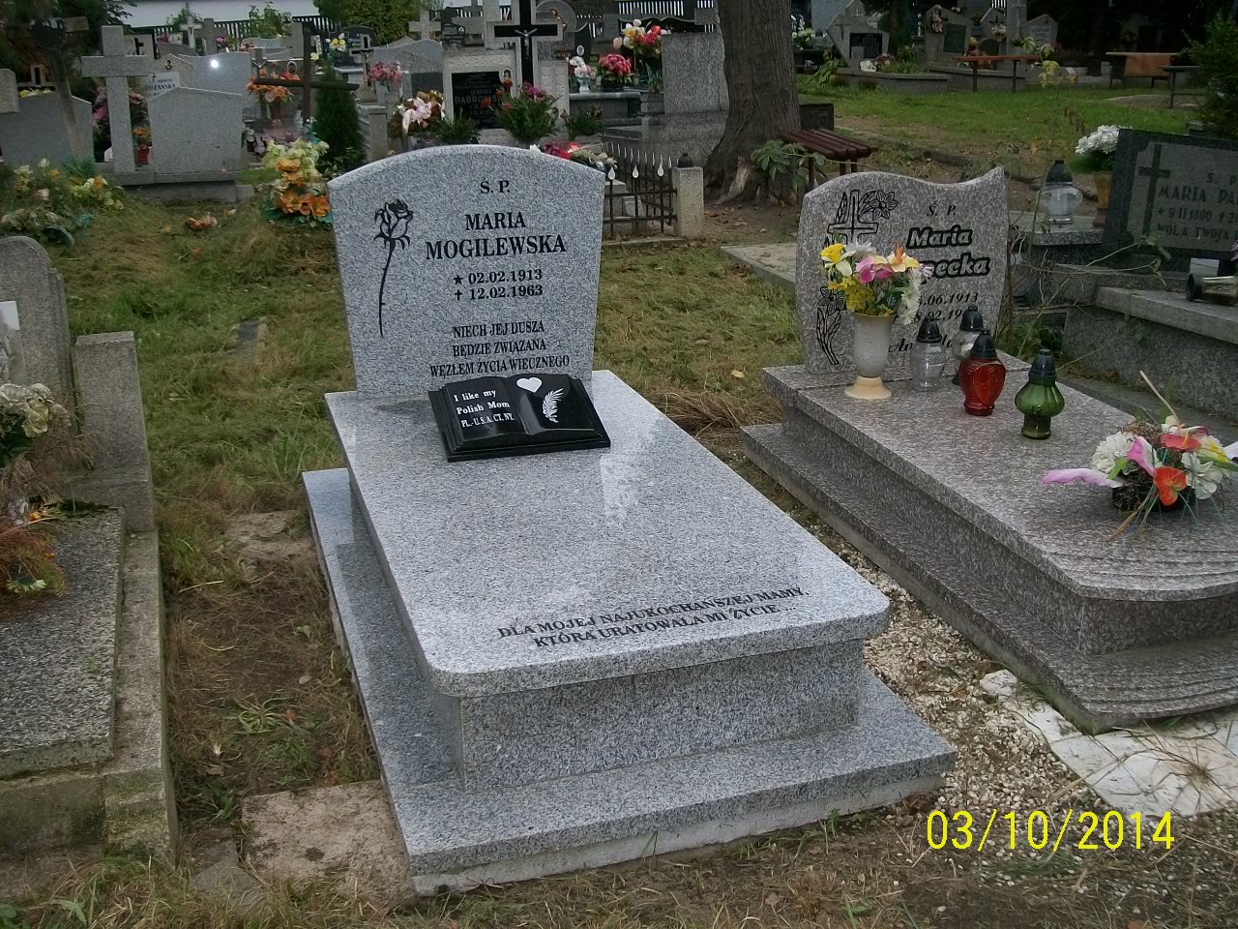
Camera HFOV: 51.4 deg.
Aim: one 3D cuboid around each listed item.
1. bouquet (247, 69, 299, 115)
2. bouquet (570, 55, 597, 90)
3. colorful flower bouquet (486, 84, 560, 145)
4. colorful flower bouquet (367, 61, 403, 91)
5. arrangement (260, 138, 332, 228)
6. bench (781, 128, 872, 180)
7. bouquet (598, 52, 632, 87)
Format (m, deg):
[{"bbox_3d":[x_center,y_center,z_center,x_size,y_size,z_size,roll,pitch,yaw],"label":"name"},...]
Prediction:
[{"bbox_3d":[-3.230,-3.477,12.000,0.460,0.410,0.420,-5,20,-14],"label":"bouquet"},{"bbox_3d":[-0.394,-4.265,14.000,0.291,0.355,0.280,0,20,-2],"label":"bouquet"},{"bbox_3d":[-0.708,-2.581,9.500,0.526,0.424,0.450,-1,20,-4],"label":"colorful flower bouquet"},{"bbox_3d":[-2.276,-3.771,12.500,0.334,0.279,0.330,-3,20,-9],"label":"colorful flower bouquet"},{"bbox_3d":[-2.107,-1.846,8.450,0.470,0.560,0.420,-4,20,-13],"label":"arrangement"},{"bbox_3d":[1.497,-2.151,9.481,0.360,0.460,1.350,-1,20,-5],"label":"bench"},{"bbox_3d":[-0.037,-4.286,14.000,0.375,0.353,0.360,0,20,0],"label":"bouquet"}]

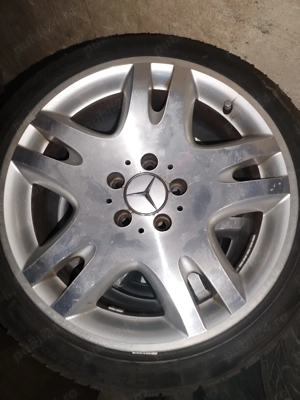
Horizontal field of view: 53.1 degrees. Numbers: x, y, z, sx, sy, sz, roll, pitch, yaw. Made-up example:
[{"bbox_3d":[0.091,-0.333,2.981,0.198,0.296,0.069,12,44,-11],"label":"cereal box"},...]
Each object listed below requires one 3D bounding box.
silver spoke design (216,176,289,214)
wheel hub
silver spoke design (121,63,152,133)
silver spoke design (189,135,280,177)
[{"bbox_3d":[0.170,-0.006,0.505,0.115,0.030,0.047,-8,79,9],"label":"silver spoke design"},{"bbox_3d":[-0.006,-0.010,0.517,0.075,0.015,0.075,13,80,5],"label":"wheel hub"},{"bbox_3d":[-0.022,-0.182,0.546,0.047,0.030,0.119,3,87,3],"label":"silver spoke design"},{"bbox_3d":[0.146,-0.073,0.520,0.136,0.030,0.049,-12,79,8],"label":"silver spoke design"}]

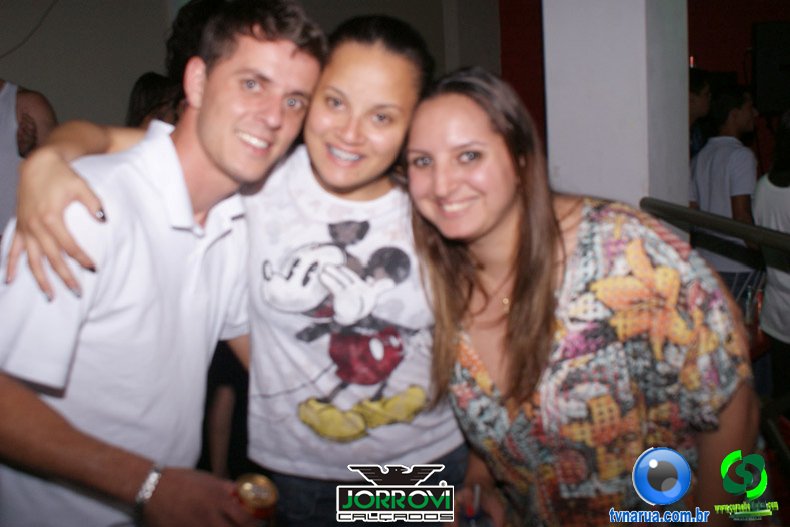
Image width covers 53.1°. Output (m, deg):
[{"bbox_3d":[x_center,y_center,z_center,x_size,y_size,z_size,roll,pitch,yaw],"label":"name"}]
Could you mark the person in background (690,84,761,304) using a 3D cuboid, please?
[{"bbox_3d":[1.673,-0.039,4.000,0.290,1.700,0.450,-8,9,-27],"label":"person in background"}]

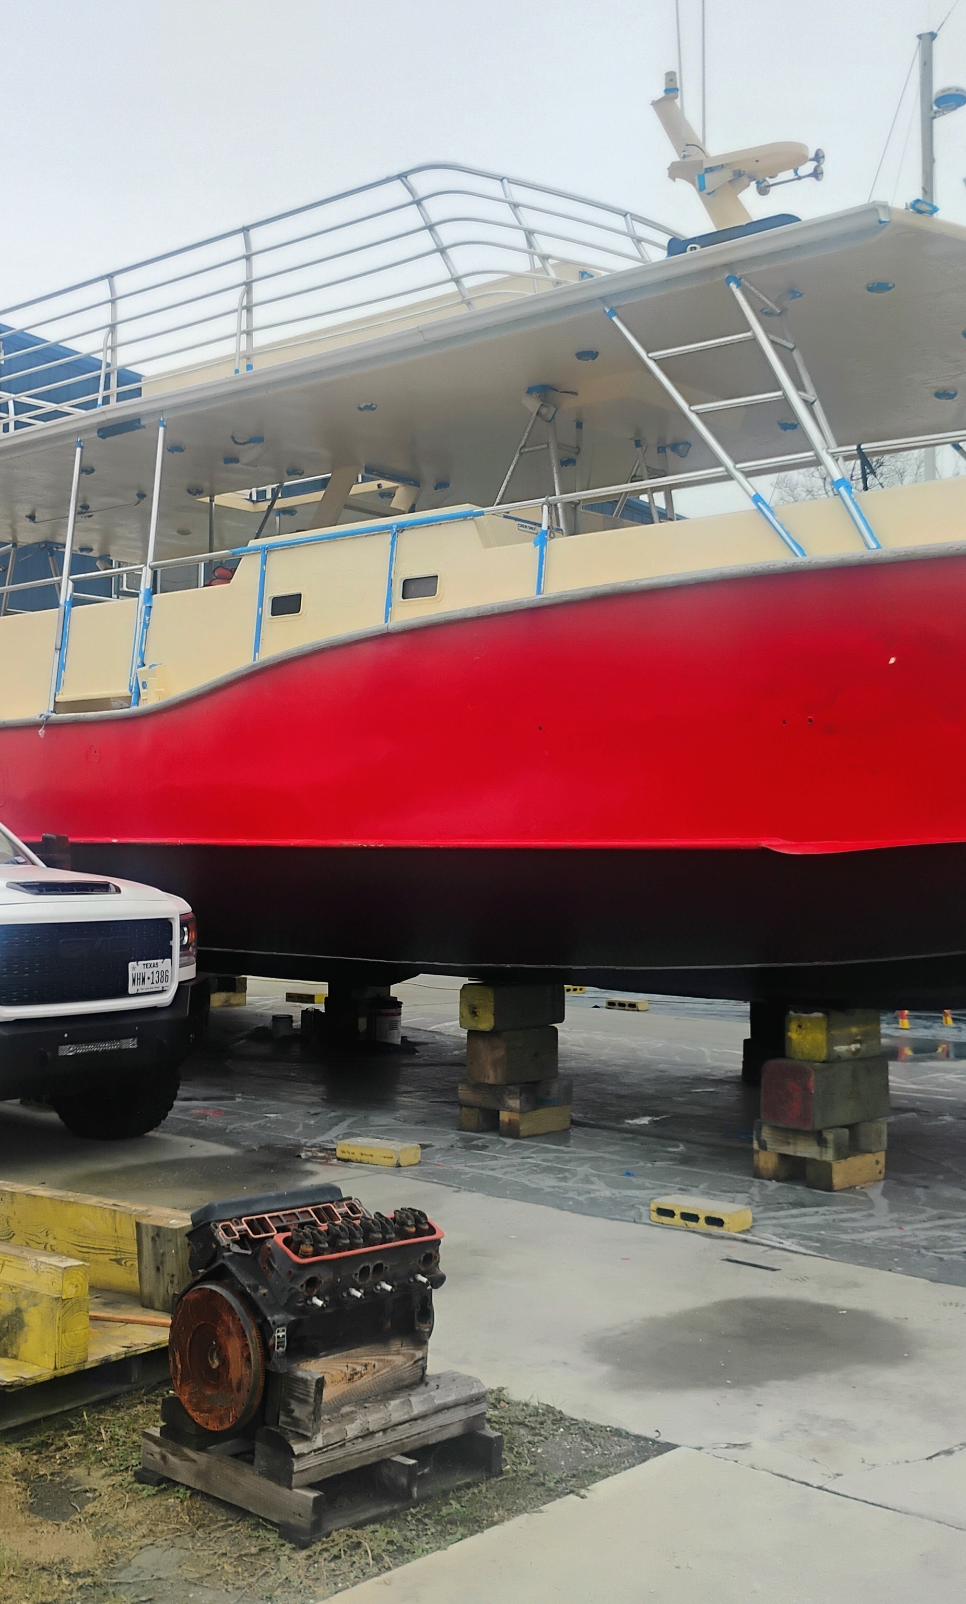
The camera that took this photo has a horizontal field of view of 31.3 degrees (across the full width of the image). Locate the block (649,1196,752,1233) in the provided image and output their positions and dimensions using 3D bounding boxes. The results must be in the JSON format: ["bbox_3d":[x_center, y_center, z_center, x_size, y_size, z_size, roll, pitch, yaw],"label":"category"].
[{"bbox_3d":[0.962,1.816,7.607,0.397,0.090,0.193,-1,-2,36],"label":"block"}]

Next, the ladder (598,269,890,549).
[{"bbox_3d":[1.324,-1.897,8.417,0.250,1.800,0.657,3,-37,-50],"label":"ladder"}]

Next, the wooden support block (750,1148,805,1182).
[{"bbox_3d":[1.593,1.841,8.864,0.142,0.140,0.460,-1,-2,45],"label":"wooden support block"}]

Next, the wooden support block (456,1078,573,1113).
[{"bbox_3d":[0.196,1.720,10.166,0.460,0.138,0.460,-1,-2,42],"label":"wooden support block"}]

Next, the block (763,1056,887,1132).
[{"bbox_3d":[1.756,1.477,8.882,0.570,0.308,0.325,2,-2,-41],"label":"block"}]

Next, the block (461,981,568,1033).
[{"bbox_3d":[0.188,1.227,10.494,0.254,0.275,0.680,-1,-2,40],"label":"block"}]

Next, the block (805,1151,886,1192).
[{"bbox_3d":[1.812,1.830,8.598,0.454,0.140,0.150,2,-2,-44],"label":"block"}]

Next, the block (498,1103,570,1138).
[{"bbox_3d":[0.310,1.862,10.088,0.147,0.140,0.471,-1,-2,41],"label":"block"}]

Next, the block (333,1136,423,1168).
[{"bbox_3d":[-0.551,1.851,9.117,0.397,0.090,0.193,-1,-2,33],"label":"block"}]

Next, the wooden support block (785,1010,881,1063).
[{"bbox_3d":[1.825,1.206,8.965,0.470,0.240,0.247,2,-2,-44],"label":"wooden support block"}]

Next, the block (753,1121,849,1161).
[{"bbox_3d":[1.606,1.699,8.673,0.462,0.143,0.142,-1,-2,44],"label":"block"}]

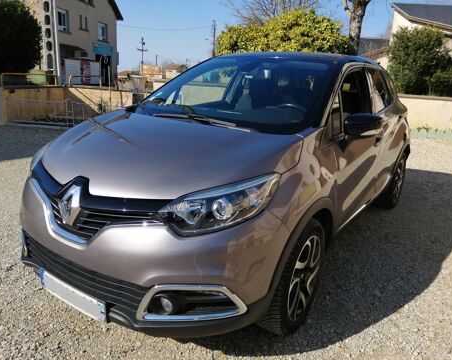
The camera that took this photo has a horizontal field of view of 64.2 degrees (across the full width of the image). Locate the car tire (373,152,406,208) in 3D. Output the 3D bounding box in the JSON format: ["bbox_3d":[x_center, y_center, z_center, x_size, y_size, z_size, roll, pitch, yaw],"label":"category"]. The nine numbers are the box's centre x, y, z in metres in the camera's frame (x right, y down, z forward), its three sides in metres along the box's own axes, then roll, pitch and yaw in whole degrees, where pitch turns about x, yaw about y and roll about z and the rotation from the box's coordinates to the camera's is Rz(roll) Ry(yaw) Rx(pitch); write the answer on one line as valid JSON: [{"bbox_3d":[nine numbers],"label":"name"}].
[{"bbox_3d":[1.859,0.026,4.087,0.210,0.650,0.650,13,18,33],"label":"car tire"}]

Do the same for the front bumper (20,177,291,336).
[{"bbox_3d":[-0.589,0.312,1.913,1.760,0.650,0.560,13,18,33],"label":"front bumper"}]

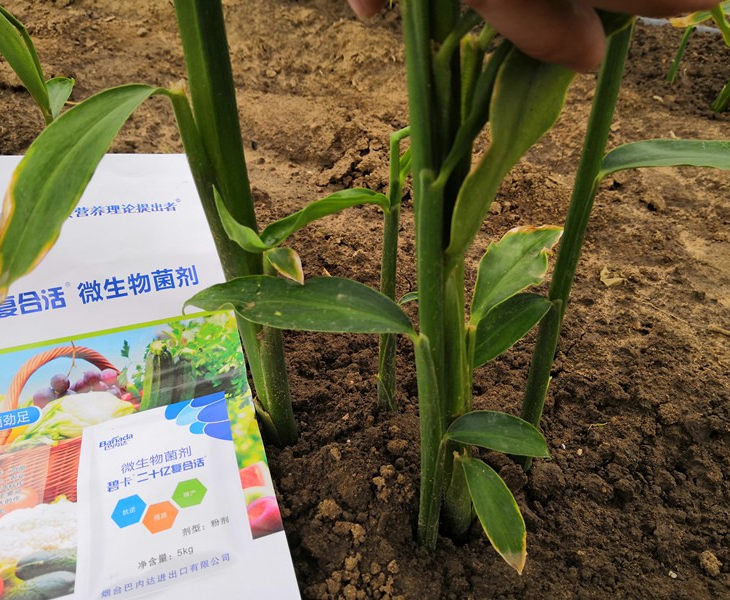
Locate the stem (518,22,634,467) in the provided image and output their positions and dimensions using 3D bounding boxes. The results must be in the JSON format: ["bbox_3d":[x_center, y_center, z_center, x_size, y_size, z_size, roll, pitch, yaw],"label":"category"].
[{"bbox_3d":[0.090,-0.015,0.278,0.009,0.201,0.009,6,17,-2],"label":"stem"}]

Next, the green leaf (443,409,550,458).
[{"bbox_3d":[0.058,0.059,0.271,0.044,0.011,0.018,6,40,-3],"label":"green leaf"}]

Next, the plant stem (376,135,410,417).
[{"bbox_3d":[0.014,-0.009,0.307,0.011,0.147,0.011,1,22,0],"label":"plant stem"}]

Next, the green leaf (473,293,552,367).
[{"bbox_3d":[0.065,0.013,0.280,0.048,0.009,0.021,-30,64,-10],"label":"green leaf"}]

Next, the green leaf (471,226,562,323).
[{"bbox_3d":[0.065,-0.010,0.270,0.057,0.010,0.021,-44,90,-9],"label":"green leaf"}]

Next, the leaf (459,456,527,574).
[{"bbox_3d":[0.056,0.089,0.265,0.017,0.011,0.050,-20,65,-10],"label":"leaf"}]

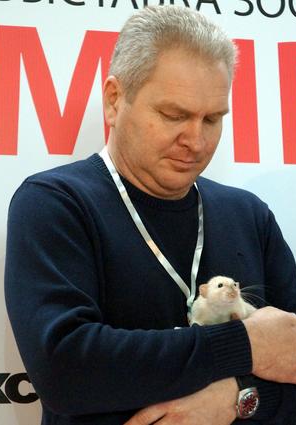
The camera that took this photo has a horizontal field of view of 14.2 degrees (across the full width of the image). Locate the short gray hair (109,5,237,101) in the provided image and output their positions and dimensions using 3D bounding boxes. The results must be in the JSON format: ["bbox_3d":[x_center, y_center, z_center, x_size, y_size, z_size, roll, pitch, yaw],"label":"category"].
[{"bbox_3d":[0.036,-0.207,1.730,0.176,0.180,0.200,0,24,-28],"label":"short gray hair"}]

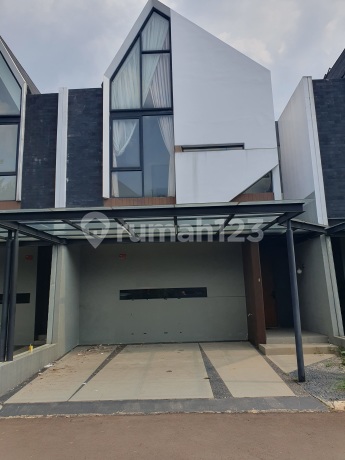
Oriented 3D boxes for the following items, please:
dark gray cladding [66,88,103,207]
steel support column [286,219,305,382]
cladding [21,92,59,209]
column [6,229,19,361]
[{"bbox_3d":[-2.107,-1.903,8.507,0.907,3.296,0.198,-2,-9,1],"label":"dark gray cladding"},{"bbox_3d":[2.086,1.145,5.856,0.116,2.690,0.116,-2,-9,1],"label":"steel support column"},{"bbox_3d":[-3.217,-1.820,8.524,0.813,3.183,0.198,-2,-9,1],"label":"cladding"},{"bbox_3d":[-2.826,1.128,6.143,0.116,2.292,0.116,-2,-9,1],"label":"column"}]

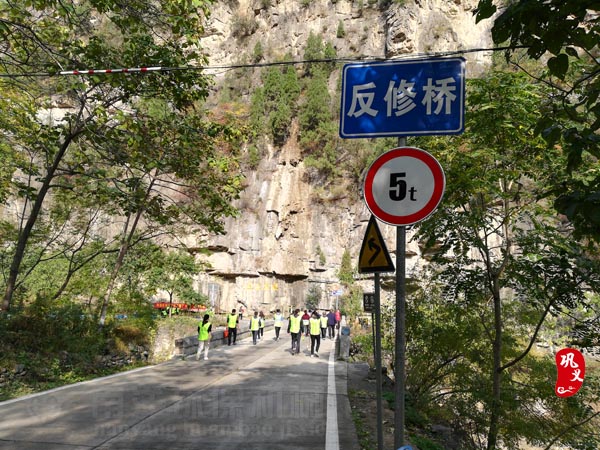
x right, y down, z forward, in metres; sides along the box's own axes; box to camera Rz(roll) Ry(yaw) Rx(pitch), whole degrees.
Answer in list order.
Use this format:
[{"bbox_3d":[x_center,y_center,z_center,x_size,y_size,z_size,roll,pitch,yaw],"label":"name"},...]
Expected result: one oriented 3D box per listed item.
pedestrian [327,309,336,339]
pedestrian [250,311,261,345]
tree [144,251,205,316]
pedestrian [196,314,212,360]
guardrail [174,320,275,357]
[{"bbox_3d":[1.805,5.628,25.655,0.540,1.640,0.380,-1,-11,5],"label":"pedestrian"},{"bbox_3d":[-2.171,5.021,22.053,0.500,1.620,0.380,-1,-11,5],"label":"pedestrian"},{"bbox_3d":[-10.839,5.220,39.568,5.000,6.023,5.000,3,-11,-15],"label":"tree"},{"bbox_3d":[-3.392,4.009,16.152,0.500,1.610,0.400,-1,-11,5],"label":"pedestrian"},{"bbox_3d":[-3.329,6.345,26.679,0.360,0.650,19.852,-1,-10,7],"label":"guardrail"}]

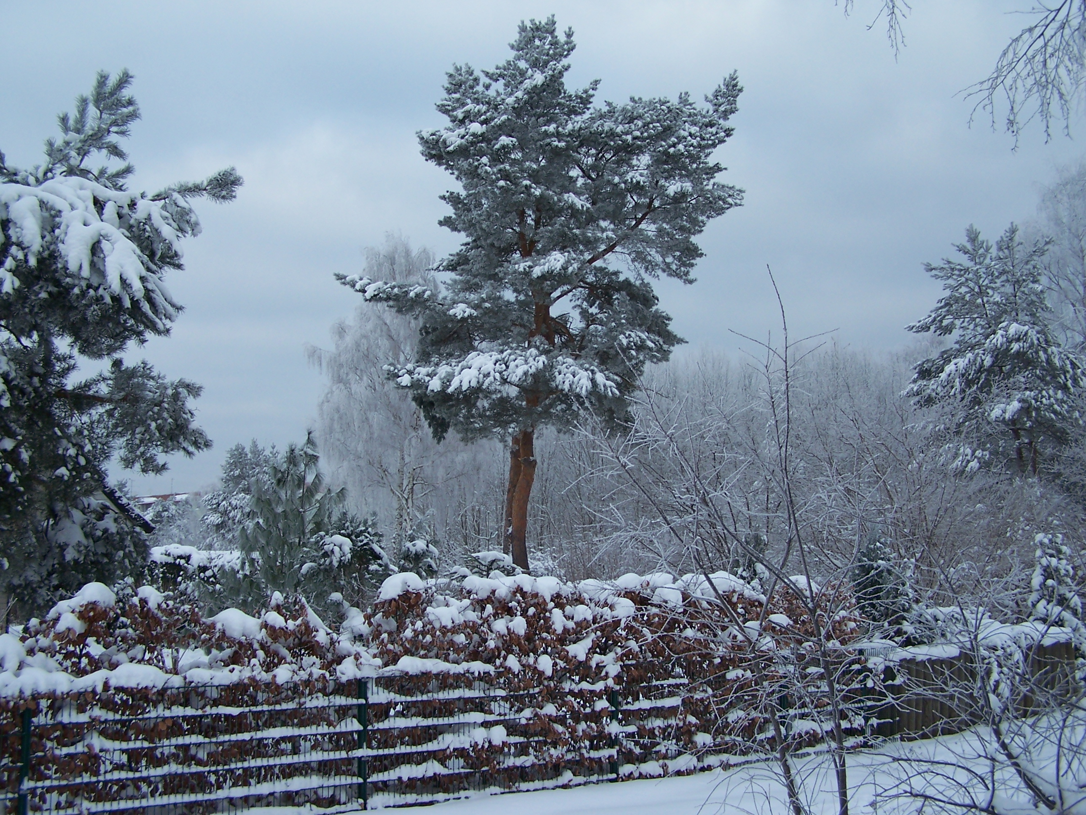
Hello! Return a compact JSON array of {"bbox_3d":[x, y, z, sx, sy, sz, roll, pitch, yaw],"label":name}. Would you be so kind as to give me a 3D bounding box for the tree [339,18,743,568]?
[{"bbox_3d":[-0.046,-1.725,25.949,8.790,14.210,7.800,0,-8,0],"label":"tree"}]

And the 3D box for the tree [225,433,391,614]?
[{"bbox_3d":[-2.637,1.997,13.353,1.860,3.430,1.800,0,-8,0],"label":"tree"}]

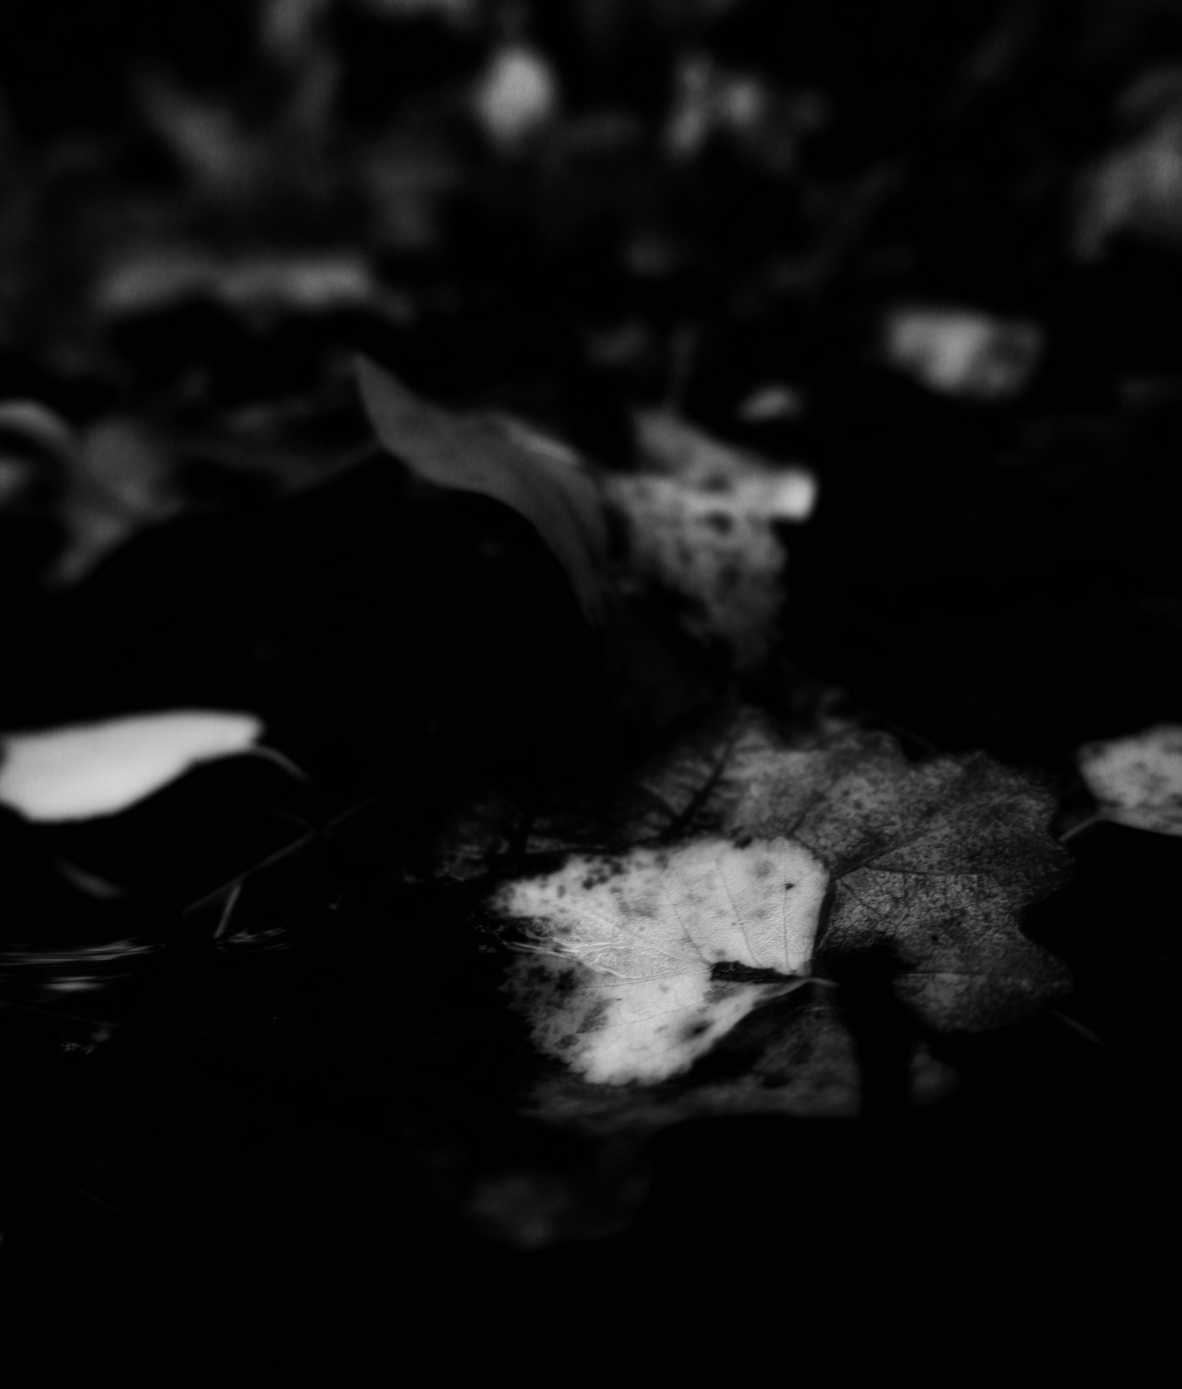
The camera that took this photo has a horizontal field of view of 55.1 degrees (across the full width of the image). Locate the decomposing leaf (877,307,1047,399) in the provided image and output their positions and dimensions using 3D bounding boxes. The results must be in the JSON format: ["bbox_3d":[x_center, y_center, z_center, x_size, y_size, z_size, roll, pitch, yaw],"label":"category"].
[{"bbox_3d":[0.216,-0.199,0.660,0.085,0.040,0.060,0,30,0],"label":"decomposing leaf"}]

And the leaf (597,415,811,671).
[{"bbox_3d":[0.046,-0.064,0.450,0.077,0.084,0.060,0,30,0],"label":"leaf"}]

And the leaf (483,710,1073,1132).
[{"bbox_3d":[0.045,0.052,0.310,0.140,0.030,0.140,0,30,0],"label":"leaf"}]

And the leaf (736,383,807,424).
[{"bbox_3d":[0.097,-0.157,0.610,0.038,0.013,0.030,0,30,0],"label":"leaf"}]

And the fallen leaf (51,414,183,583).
[{"bbox_3d":[-0.210,-0.086,0.500,0.050,0.060,0.040,0,30,0],"label":"fallen leaf"}]

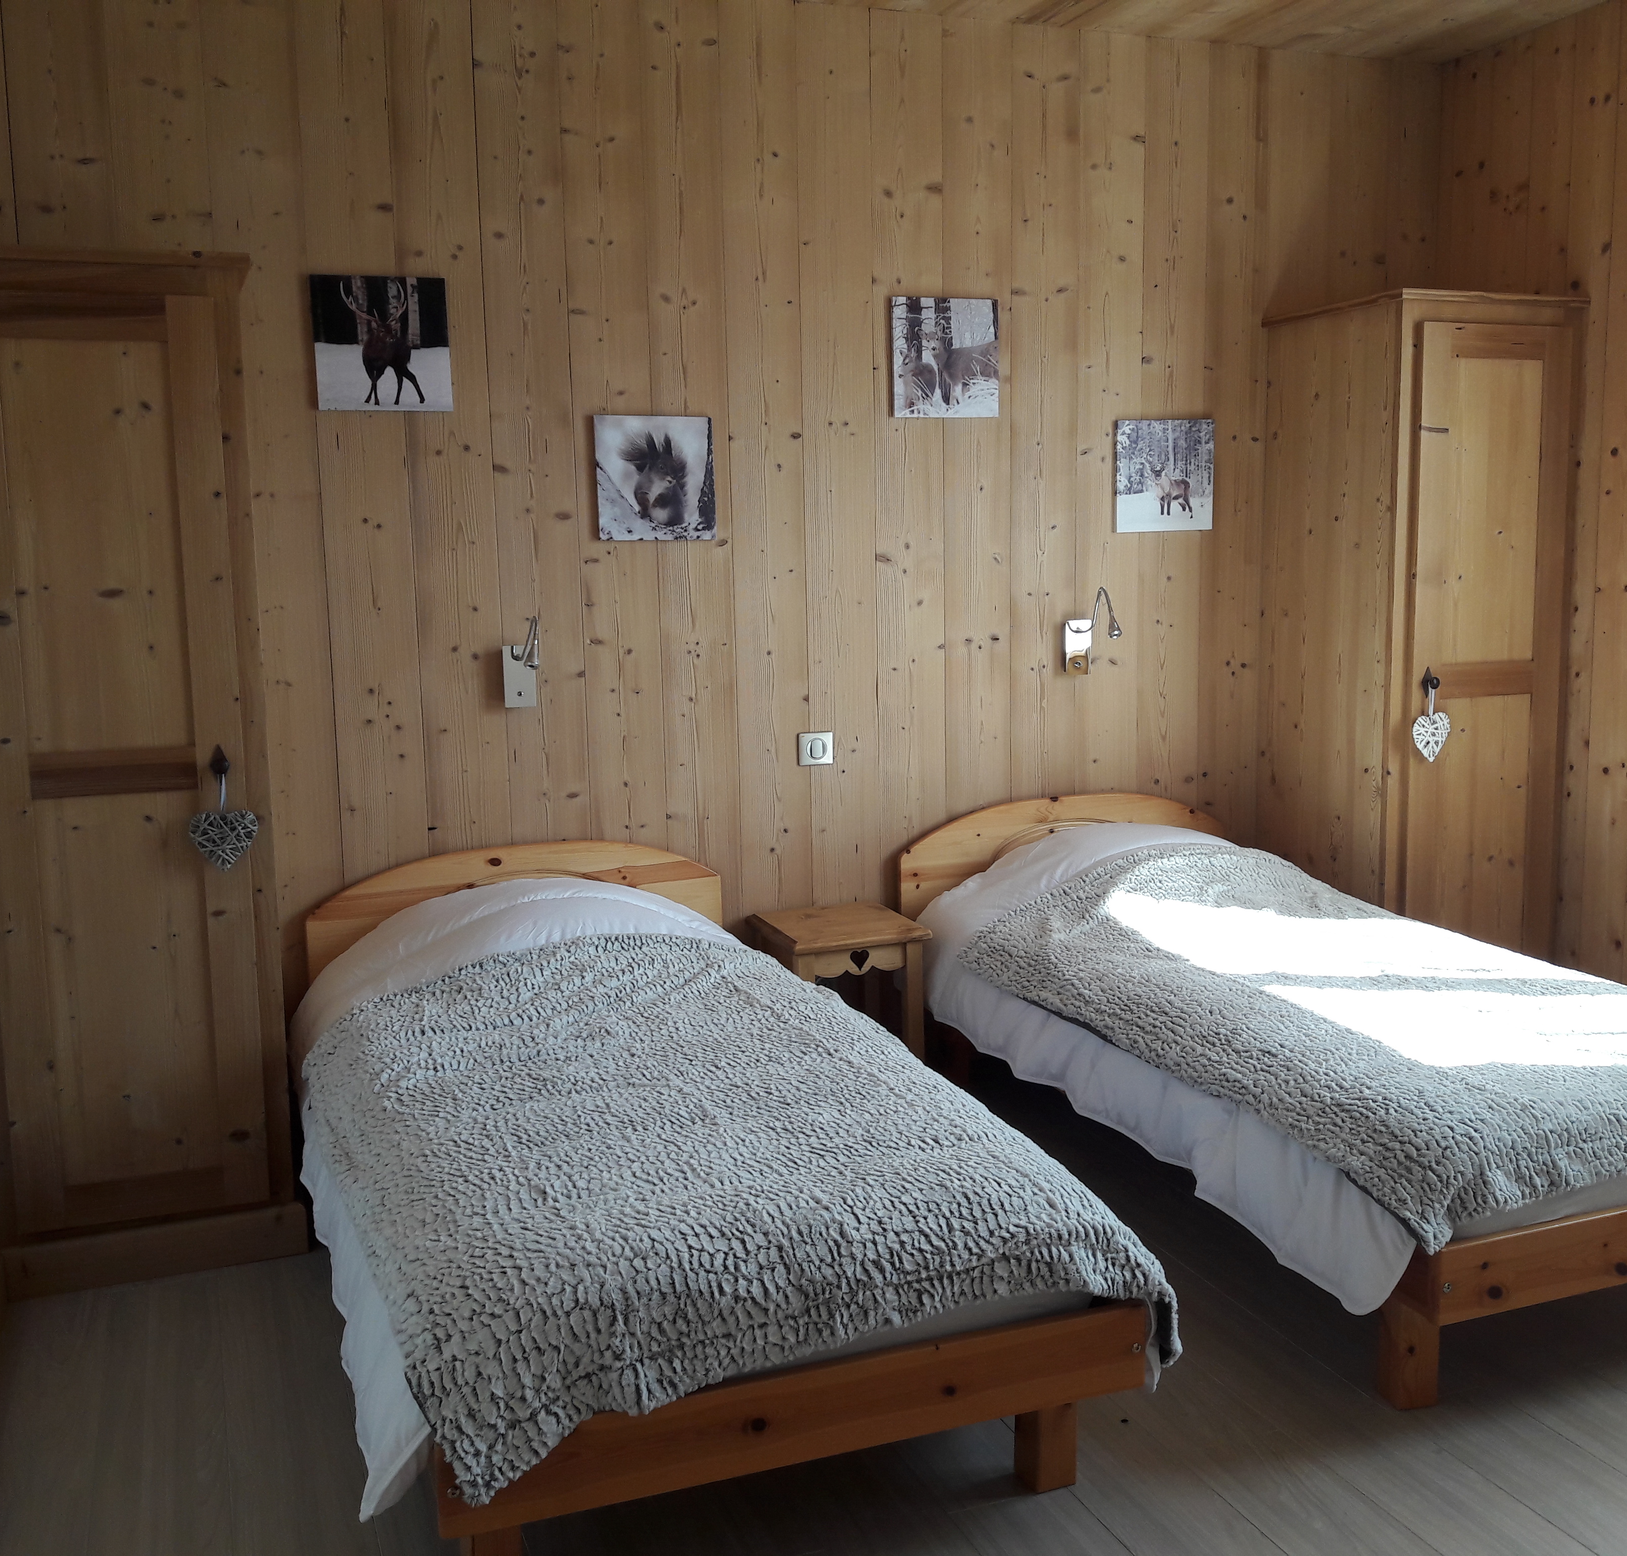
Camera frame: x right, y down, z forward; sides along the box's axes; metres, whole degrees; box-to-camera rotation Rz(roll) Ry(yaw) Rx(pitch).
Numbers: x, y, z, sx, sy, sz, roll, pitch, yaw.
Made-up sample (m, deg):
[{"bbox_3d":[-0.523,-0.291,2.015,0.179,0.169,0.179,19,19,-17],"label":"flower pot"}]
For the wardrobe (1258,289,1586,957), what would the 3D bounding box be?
[{"bbox_3d":[1.583,-0.251,4.447,0.575,1.922,0.554,-4,8,-20],"label":"wardrobe"}]

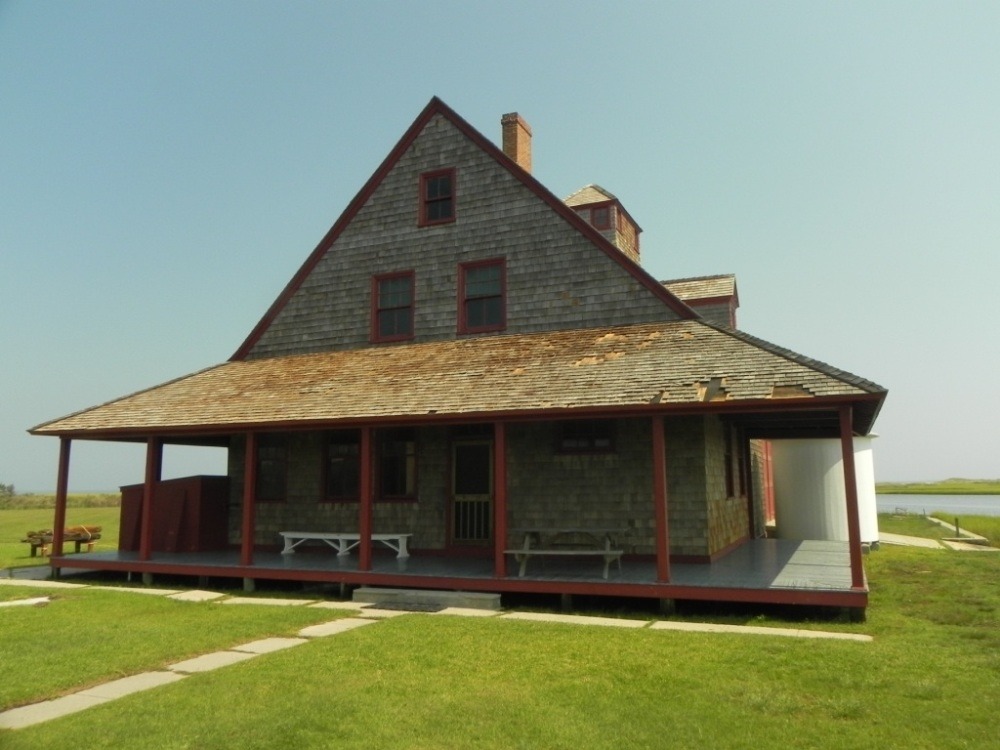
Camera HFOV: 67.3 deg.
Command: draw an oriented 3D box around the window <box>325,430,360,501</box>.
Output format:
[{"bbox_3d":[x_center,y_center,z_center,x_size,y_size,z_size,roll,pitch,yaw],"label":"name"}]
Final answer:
[{"bbox_3d":[-3.433,1.986,16.288,1.057,1.566,0.147,-4,-9,23],"label":"window"}]

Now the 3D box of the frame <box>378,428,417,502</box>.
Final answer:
[{"bbox_3d":[-2.164,1.891,15.738,1.033,1.564,0.147,-4,-9,23],"label":"frame"}]

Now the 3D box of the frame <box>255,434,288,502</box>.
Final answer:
[{"bbox_3d":[-5.240,2.121,17.071,1.079,1.570,0.147,-4,-9,23],"label":"frame"}]

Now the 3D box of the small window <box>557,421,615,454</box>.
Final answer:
[{"bbox_3d":[1.617,1.172,14.161,1.156,0.654,0.147,-4,-9,23],"label":"small window"}]

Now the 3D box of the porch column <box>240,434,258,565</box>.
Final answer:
[{"bbox_3d":[-4.500,2.235,13.589,0.155,2.380,0.155,-4,-9,23],"label":"porch column"}]

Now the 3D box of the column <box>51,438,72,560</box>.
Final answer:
[{"bbox_3d":[-9.089,2.551,15.597,0.138,2.390,0.138,-4,-9,23],"label":"column"}]

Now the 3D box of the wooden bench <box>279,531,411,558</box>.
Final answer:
[{"bbox_3d":[-3.271,3.493,15.618,3.000,0.460,0.460,-4,-9,21],"label":"wooden bench"}]

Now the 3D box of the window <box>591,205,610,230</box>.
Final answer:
[{"bbox_3d":[3.503,-5.435,26.107,0.697,0.917,0.100,-4,-9,23],"label":"window"}]

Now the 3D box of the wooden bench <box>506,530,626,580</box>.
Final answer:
[{"bbox_3d":[1.166,2.823,12.106,1.840,0.690,1.480,-3,-9,18],"label":"wooden bench"}]

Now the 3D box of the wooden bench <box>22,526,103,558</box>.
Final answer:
[{"bbox_3d":[-12.303,4.716,21.187,0.620,0.770,1.850,-6,-11,35],"label":"wooden bench"}]

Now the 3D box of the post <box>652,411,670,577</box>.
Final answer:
[{"bbox_3d":[2.296,1.749,10.693,0.150,2.338,0.150,-4,-9,23],"label":"post"}]

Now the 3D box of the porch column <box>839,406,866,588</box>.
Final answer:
[{"bbox_3d":[4.565,1.572,9.728,0.150,2.285,0.150,-4,-9,23],"label":"porch column"}]

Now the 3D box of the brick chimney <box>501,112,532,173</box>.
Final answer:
[{"bbox_3d":[0.476,-6.091,20.601,0.470,1.774,1.039,-4,-9,23],"label":"brick chimney"}]

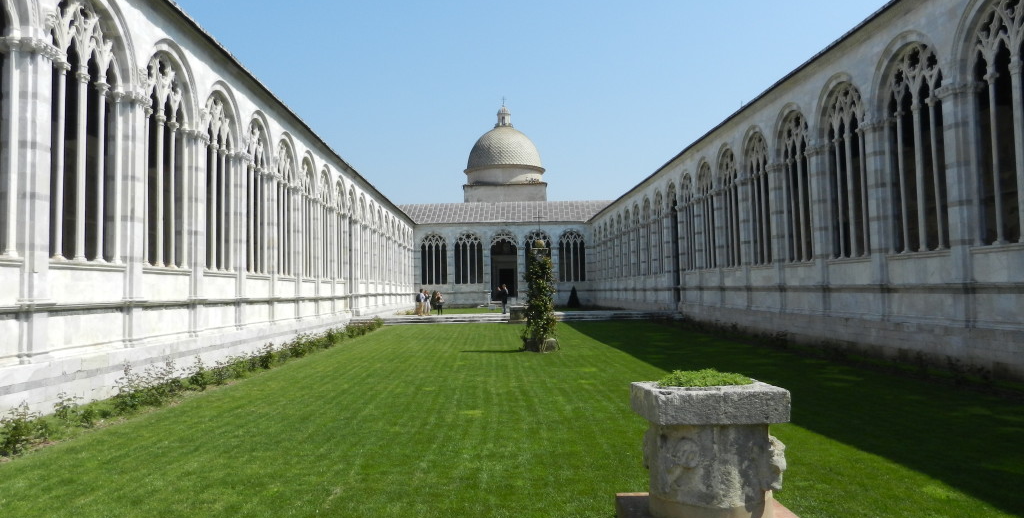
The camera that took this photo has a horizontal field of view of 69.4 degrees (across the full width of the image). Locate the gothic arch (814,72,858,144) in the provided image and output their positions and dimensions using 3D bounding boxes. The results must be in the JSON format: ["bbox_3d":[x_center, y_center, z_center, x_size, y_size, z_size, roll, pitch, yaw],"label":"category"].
[{"bbox_3d":[11.170,-5.273,25.437,0.500,2.100,3.600,-1,-2,-2],"label":"gothic arch"}]

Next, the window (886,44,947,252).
[{"bbox_3d":[11.400,-3.224,21.082,0.450,5.970,3.050,-1,-2,-2],"label":"window"}]

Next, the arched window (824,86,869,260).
[{"bbox_3d":[11.094,-2.947,24.243,0.485,5.946,3.104,-1,-2,-2],"label":"arched window"}]

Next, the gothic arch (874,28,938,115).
[{"bbox_3d":[11.133,-5.386,20.464,0.485,2.115,3.395,-1,-2,-2],"label":"gothic arch"}]

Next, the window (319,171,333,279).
[{"bbox_3d":[-10.220,-1.927,40.856,0.450,5.970,3.050,-1,-2,-2],"label":"window"}]

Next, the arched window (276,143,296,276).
[{"bbox_3d":[-9.850,-2.201,31.800,0.485,5.946,3.104,-1,-2,-2],"label":"arched window"}]

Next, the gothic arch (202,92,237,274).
[{"bbox_3d":[-9.724,-2.622,24.877,0.450,6.050,3.150,-1,-2,-2],"label":"gothic arch"}]

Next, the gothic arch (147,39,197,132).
[{"bbox_3d":[-9.564,-4.974,20.272,0.485,2.115,3.395,-1,-2,-2],"label":"gothic arch"}]

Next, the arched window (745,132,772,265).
[{"bbox_3d":[11.025,-2.706,33.170,0.450,5.970,3.050,-1,-2,-2],"label":"arched window"}]

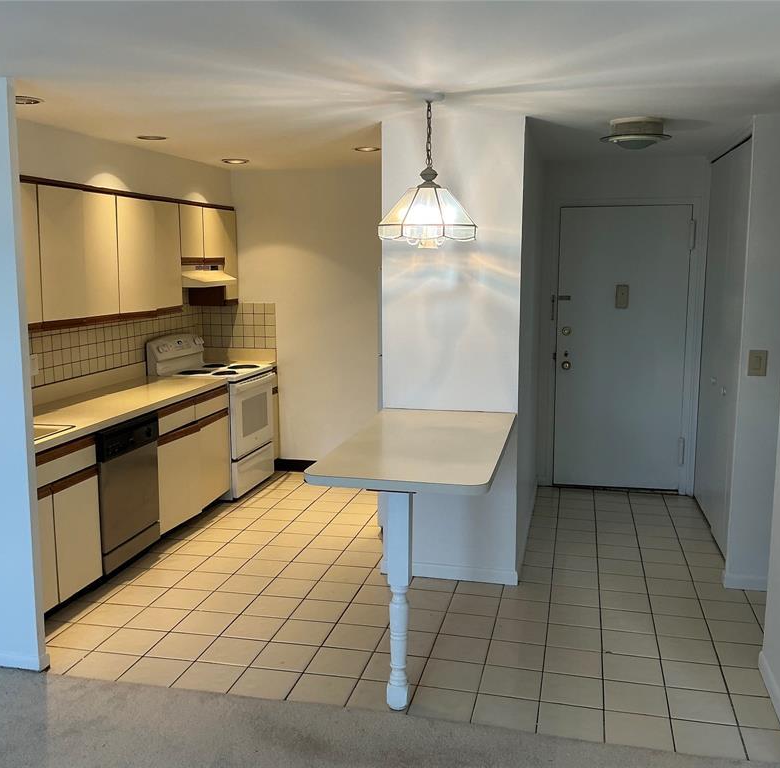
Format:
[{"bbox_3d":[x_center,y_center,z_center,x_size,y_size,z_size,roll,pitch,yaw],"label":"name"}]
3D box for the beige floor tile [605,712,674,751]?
[{"bbox_3d":[0.945,1.315,3.125,0.243,0.010,0.243,2,8,13],"label":"beige floor tile"}]

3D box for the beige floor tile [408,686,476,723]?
[{"bbox_3d":[0.212,1.276,3.290,0.244,0.012,0.221,2,9,13],"label":"beige floor tile"}]

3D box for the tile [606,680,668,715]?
[{"bbox_3d":[0.981,1.261,3.306,0.243,0.012,0.243,2,8,13],"label":"tile"}]

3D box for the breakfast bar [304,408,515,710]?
[{"bbox_3d":[0.162,0.695,3.728,0.728,0.912,1.459,2,8,13],"label":"breakfast bar"}]

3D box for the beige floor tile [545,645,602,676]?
[{"bbox_3d":[0.803,1.226,3.632,0.244,0.012,0.243,2,9,13],"label":"beige floor tile"}]

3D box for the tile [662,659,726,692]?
[{"bbox_3d":[1.278,1.236,3.486,0.243,0.012,0.243,2,8,13],"label":"tile"}]

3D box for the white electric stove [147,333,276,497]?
[{"bbox_3d":[-1.335,0.209,6.416,0.702,1.175,0.760,2,8,13],"label":"white electric stove"}]

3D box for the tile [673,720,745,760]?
[{"bbox_3d":[1.172,1.313,3.054,0.241,0.012,0.219,2,9,13],"label":"tile"}]

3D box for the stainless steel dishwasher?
[{"bbox_3d":[-1.721,0.602,4.663,0.600,0.812,0.619,2,9,13],"label":"stainless steel dishwasher"}]

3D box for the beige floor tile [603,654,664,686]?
[{"bbox_3d":[1.020,1.201,3.477,0.236,0.015,0.236,2,8,13],"label":"beige floor tile"}]

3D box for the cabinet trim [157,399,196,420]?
[{"bbox_3d":[-1.314,0.153,5.085,0.020,0.044,0.495,2,9,13],"label":"cabinet trim"}]

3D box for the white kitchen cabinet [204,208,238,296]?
[{"bbox_3d":[-1.471,-1.014,6.530,0.320,0.727,0.583,2,8,13],"label":"white kitchen cabinet"}]

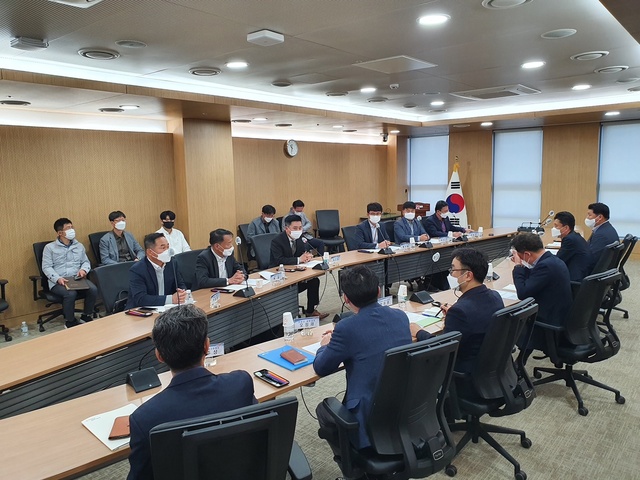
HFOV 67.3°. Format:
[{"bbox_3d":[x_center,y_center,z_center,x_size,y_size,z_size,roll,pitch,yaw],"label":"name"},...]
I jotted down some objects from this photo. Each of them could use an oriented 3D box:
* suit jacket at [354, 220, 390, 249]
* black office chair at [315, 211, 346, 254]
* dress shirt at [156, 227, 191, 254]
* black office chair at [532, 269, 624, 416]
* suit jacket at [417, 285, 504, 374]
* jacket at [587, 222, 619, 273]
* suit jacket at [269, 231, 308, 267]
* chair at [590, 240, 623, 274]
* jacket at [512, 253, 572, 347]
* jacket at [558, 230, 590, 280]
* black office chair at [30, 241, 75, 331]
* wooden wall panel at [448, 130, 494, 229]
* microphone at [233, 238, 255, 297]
[{"bbox_3d":[0.651,0.060,6.121,0.490,0.620,0.400,-5,9,-24],"label":"suit jacket"},{"bbox_3d":[0.240,-0.011,8.879,0.640,1.010,0.620,-4,8,-18],"label":"black office chair"},{"bbox_3d":[-1.961,0.106,6.301,0.520,0.600,0.400,-5,9,-25],"label":"dress shirt"},{"bbox_3d":[1.905,0.687,3.604,0.660,0.970,0.660,-7,10,-36],"label":"black office chair"},{"bbox_3d":[0.903,0.556,2.830,0.500,0.630,0.500,-6,9,-31],"label":"suit jacket"},{"bbox_3d":[3.063,0.135,5.249,0.400,0.620,0.470,6,11,42],"label":"jacket"},{"bbox_3d":[-0.326,0.221,5.151,0.420,0.630,0.490,6,11,42],"label":"suit jacket"},{"bbox_3d":[2.691,0.505,4.866,0.640,0.970,0.640,-9,11,-43],"label":"chair"},{"bbox_3d":[1.724,0.402,3.690,0.500,0.640,0.500,-6,9,-32],"label":"jacket"},{"bbox_3d":[2.510,0.244,4.742,0.500,0.640,0.470,-7,10,-37],"label":"jacket"},{"bbox_3d":[-2.991,0.507,5.649,0.640,0.970,0.640,3,9,30],"label":"black office chair"},{"bbox_3d":[3.408,-1.131,10.903,1.030,2.540,0.120,6,11,41],"label":"wooden wall panel"},{"bbox_3d":[-0.628,0.226,3.992,0.190,0.470,0.130,6,11,41],"label":"microphone"}]

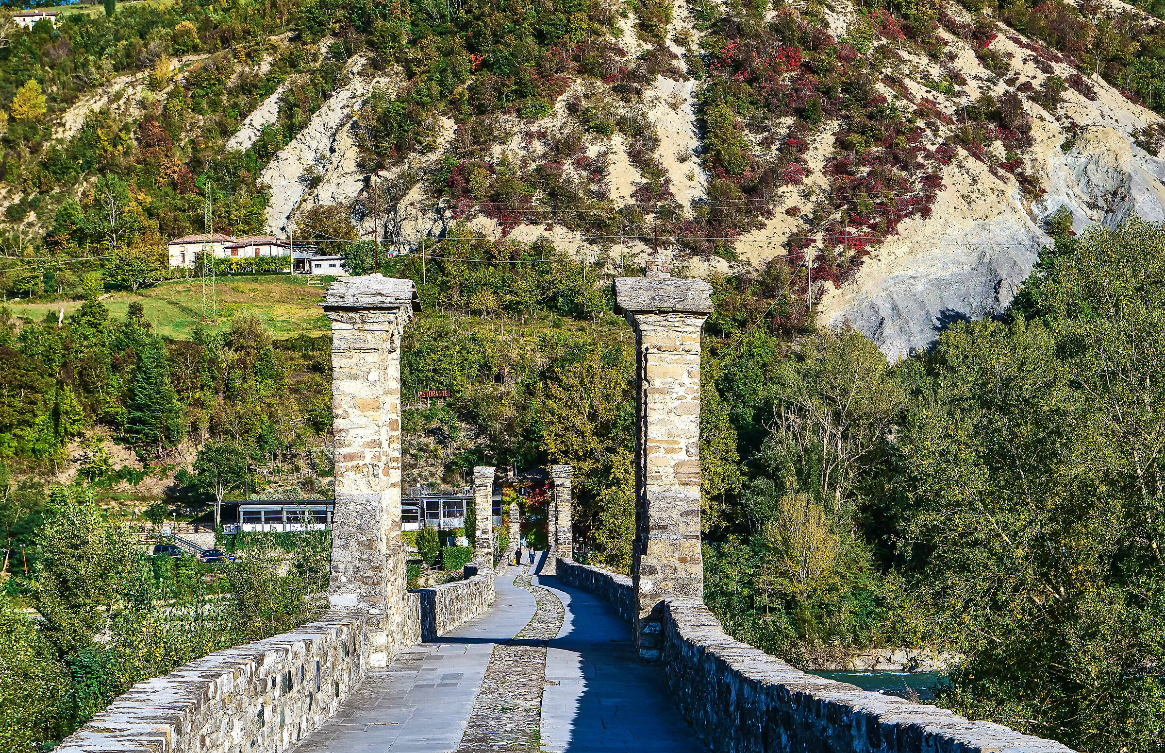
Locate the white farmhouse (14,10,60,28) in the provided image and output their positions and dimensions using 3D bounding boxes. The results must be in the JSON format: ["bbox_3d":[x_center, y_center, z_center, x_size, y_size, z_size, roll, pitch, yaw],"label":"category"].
[{"bbox_3d":[-192.310,-125.058,900.000,15.500,7.300,9.000,0,-4,-3],"label":"white farmhouse"}]

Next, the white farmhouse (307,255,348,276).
[{"bbox_3d":[-41.771,-18.158,420.000,6.600,3.300,4.800,0,-4,0],"label":"white farmhouse"}]

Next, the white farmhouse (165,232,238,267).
[{"bbox_3d":[-63.138,-20.794,425.000,11.500,5.800,9.000,0,-4,3],"label":"white farmhouse"}]

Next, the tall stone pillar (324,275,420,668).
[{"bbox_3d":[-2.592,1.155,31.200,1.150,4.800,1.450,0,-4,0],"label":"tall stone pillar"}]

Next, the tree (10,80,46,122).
[{"bbox_3d":[-134.466,-66.516,620.000,8.800,10.700,8.800,0,-4,0],"label":"tree"}]

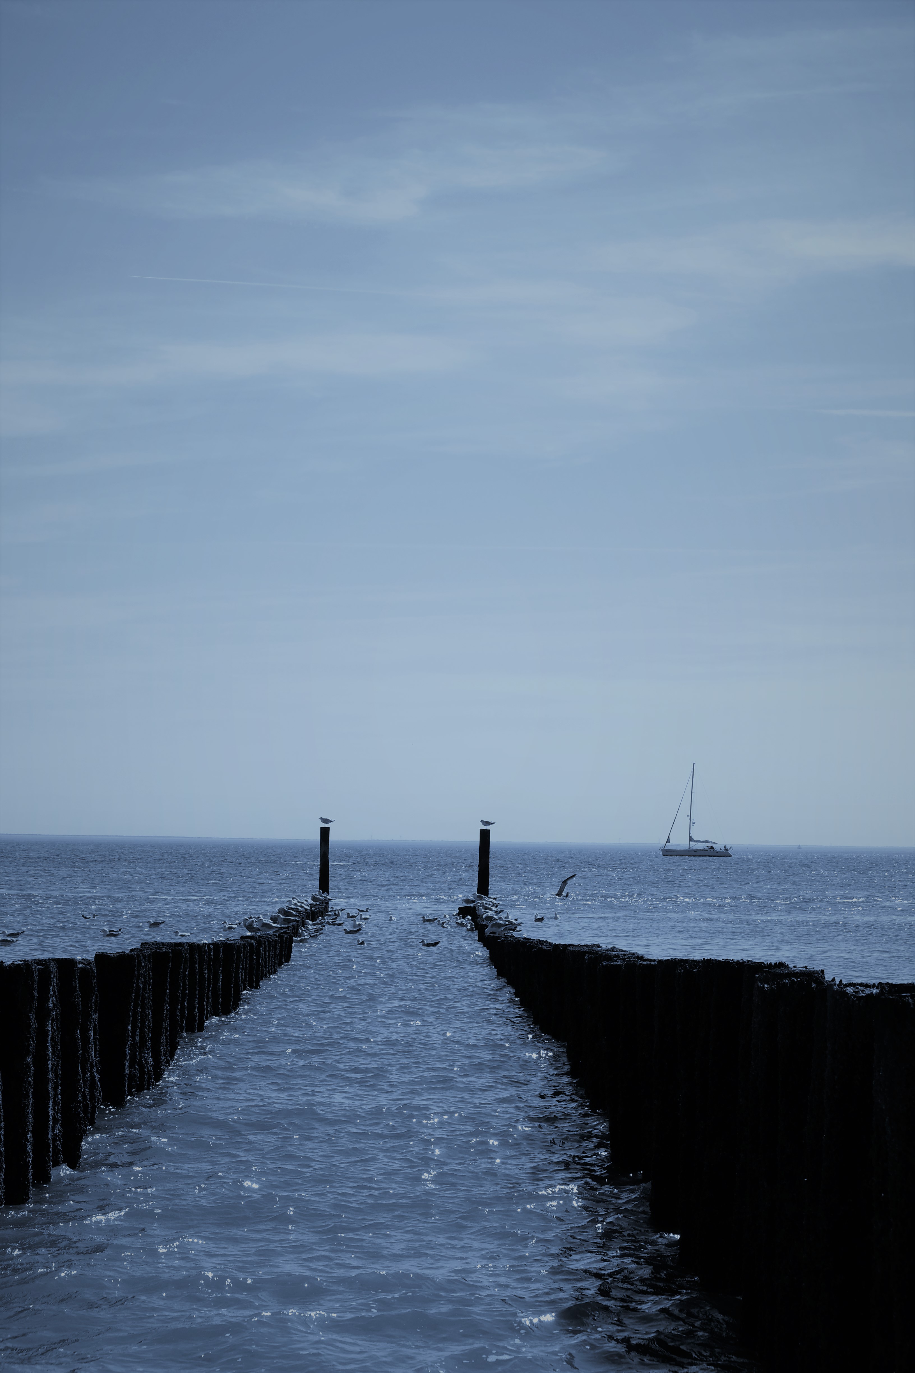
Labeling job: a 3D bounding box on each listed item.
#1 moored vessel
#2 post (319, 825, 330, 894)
[{"bbox_3d":[37.750,19.536,500.000,11.100,14.800,3.600,1,-3,0],"label":"moored vessel"},{"bbox_3d":[-3.310,4.417,79.000,0.240,1.830,0.240,1,-3,0],"label":"post"}]

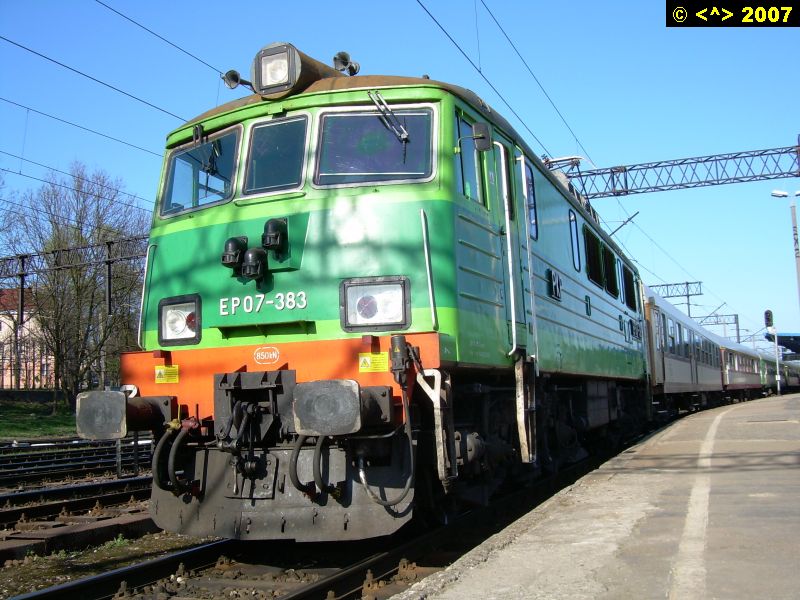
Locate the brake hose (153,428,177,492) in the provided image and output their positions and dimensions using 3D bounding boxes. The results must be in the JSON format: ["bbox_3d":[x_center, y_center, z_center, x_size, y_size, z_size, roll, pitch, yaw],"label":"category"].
[{"bbox_3d":[-1.705,1.165,6.329,0.070,0.450,0.260,-4,-7,22],"label":"brake hose"}]

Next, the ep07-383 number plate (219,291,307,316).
[{"bbox_3d":[-1.022,0.031,6.514,0.740,0.130,0.025,-4,-7,22],"label":"ep07-383 number plate"}]

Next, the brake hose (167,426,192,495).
[{"bbox_3d":[-1.570,1.154,6.249,0.070,0.490,0.280,-4,-7,22],"label":"brake hose"}]

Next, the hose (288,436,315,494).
[{"bbox_3d":[-0.661,1.091,5.889,0.070,0.480,0.290,-4,-7,22],"label":"hose"}]

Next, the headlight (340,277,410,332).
[{"bbox_3d":[-0.176,0.033,6.351,0.515,0.400,0.090,-2,-7,7],"label":"headlight"}]

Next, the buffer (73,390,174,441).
[{"bbox_3d":[-1.952,0.834,6.393,0.450,0.335,0.640,-4,-7,22],"label":"buffer"}]

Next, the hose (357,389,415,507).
[{"bbox_3d":[-0.092,1.001,5.994,0.410,0.790,0.150,-4,-7,22],"label":"hose"}]

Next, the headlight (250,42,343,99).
[{"bbox_3d":[-0.843,-1.789,7.316,0.460,0.470,0.740,-4,-7,22],"label":"headlight"}]

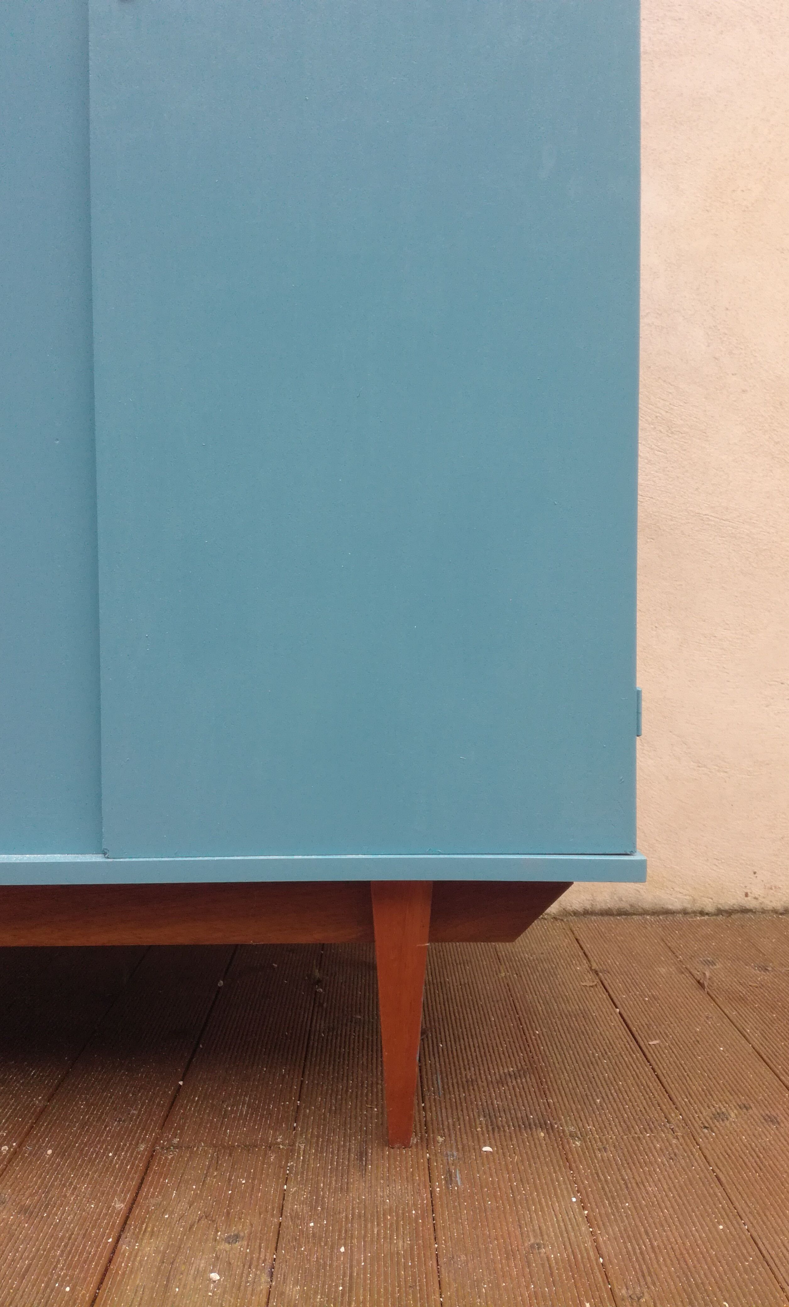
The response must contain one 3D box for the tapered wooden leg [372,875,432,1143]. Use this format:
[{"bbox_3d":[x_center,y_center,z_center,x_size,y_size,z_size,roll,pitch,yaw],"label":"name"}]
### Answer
[{"bbox_3d":[0.007,0.381,1.100,0.065,0.286,0.050,0,3,-1],"label":"tapered wooden leg"}]

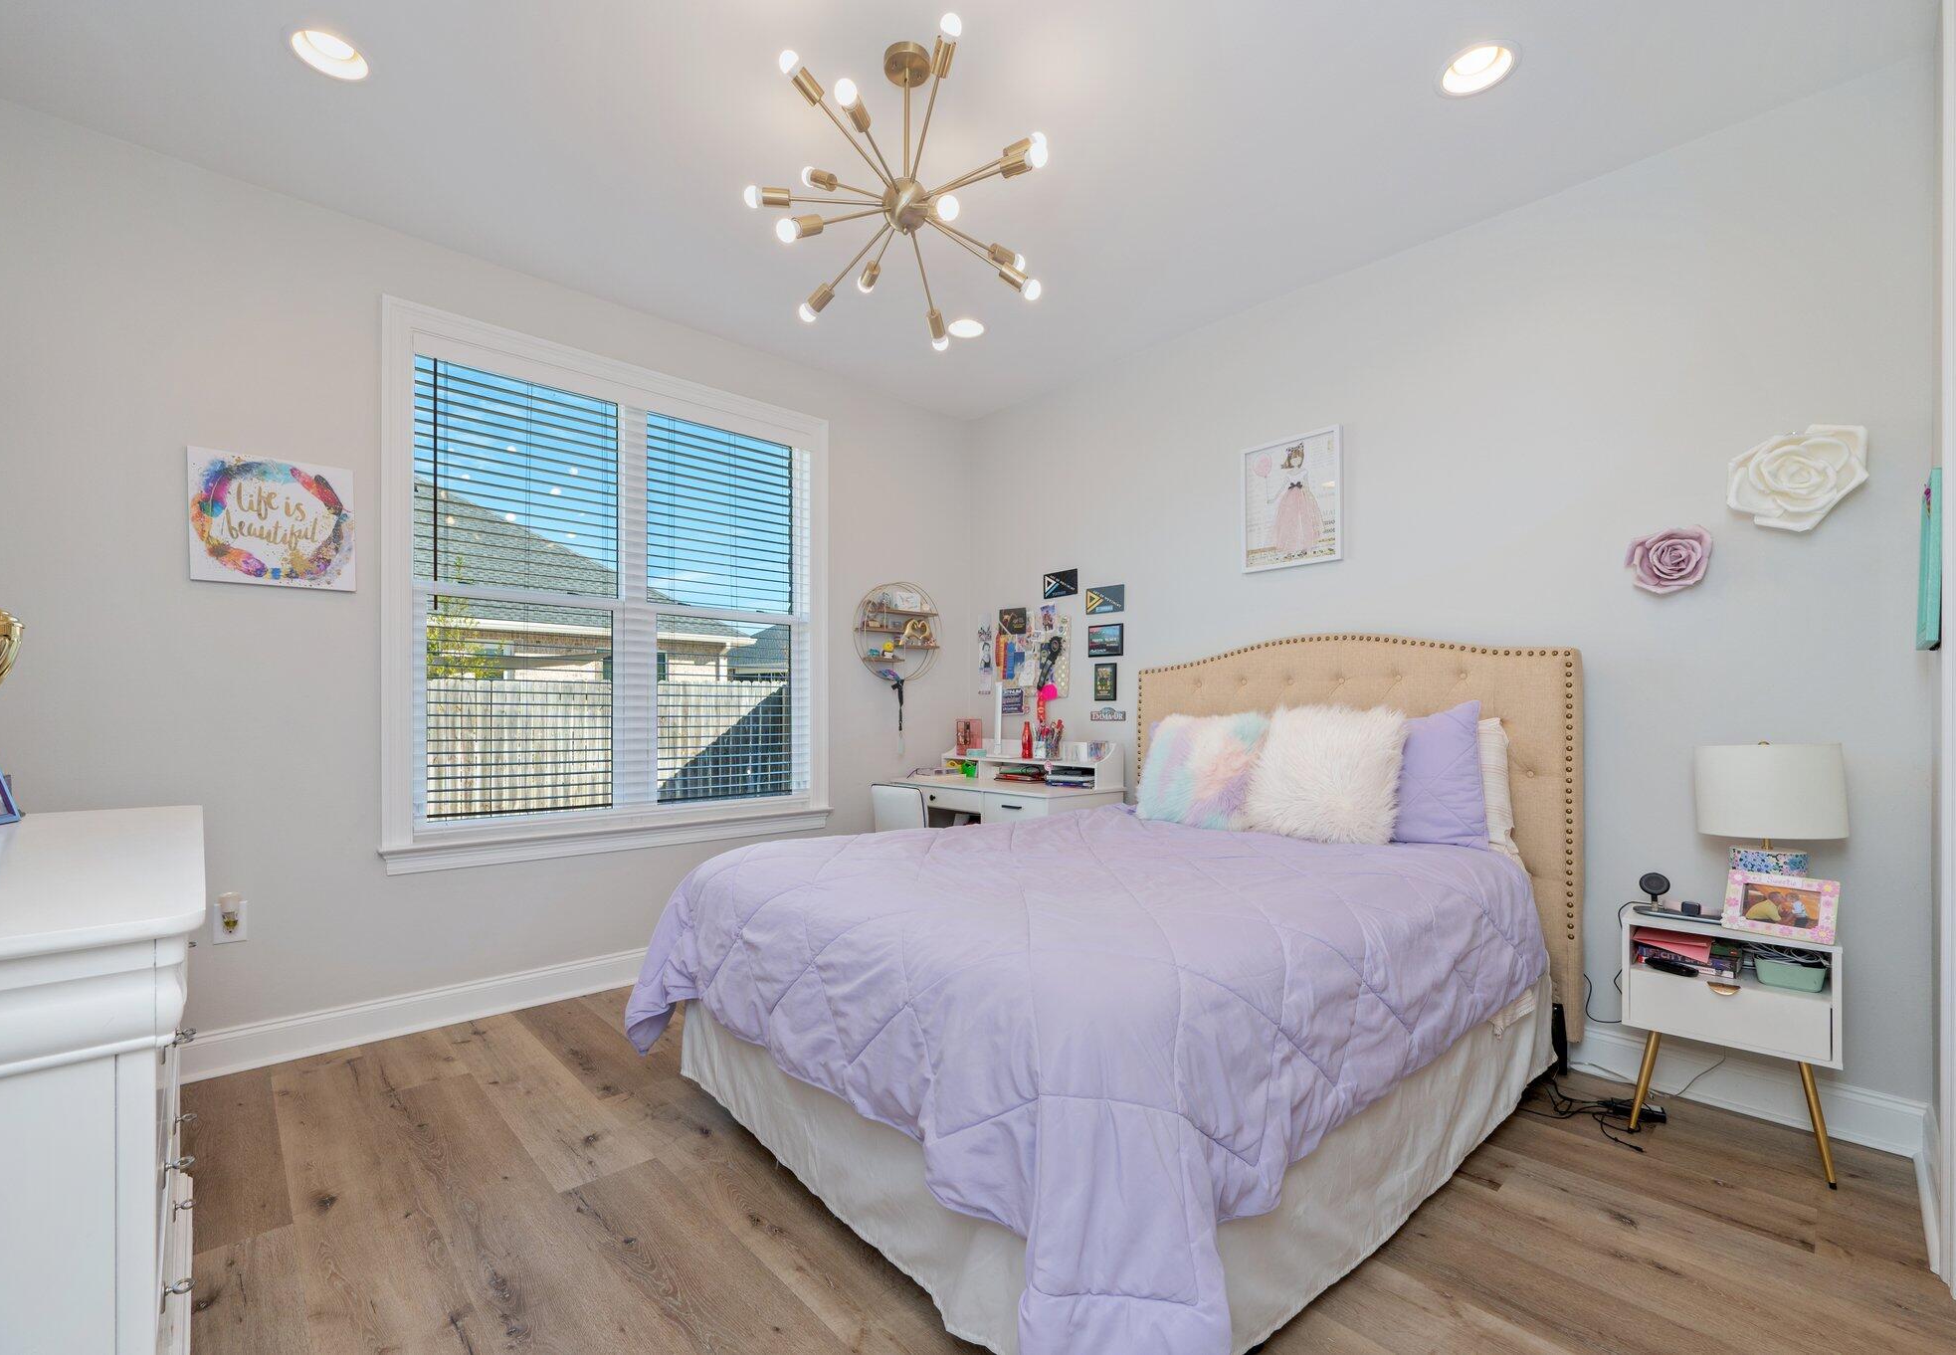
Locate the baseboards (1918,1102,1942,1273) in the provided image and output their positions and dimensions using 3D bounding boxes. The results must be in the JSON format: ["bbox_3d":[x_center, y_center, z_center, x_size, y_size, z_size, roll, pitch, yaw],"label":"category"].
[{"bbox_3d":[2.128,1.130,1.775,0.600,0.135,0.018,1,-2,-43],"label":"baseboards"}]

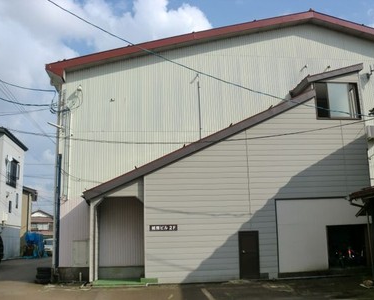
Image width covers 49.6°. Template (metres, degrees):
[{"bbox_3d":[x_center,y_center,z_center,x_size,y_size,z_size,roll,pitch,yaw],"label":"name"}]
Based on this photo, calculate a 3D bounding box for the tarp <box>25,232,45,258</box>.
[{"bbox_3d":[-12.925,8.113,34.500,1.500,2.050,1.300,0,-12,-8],"label":"tarp"}]

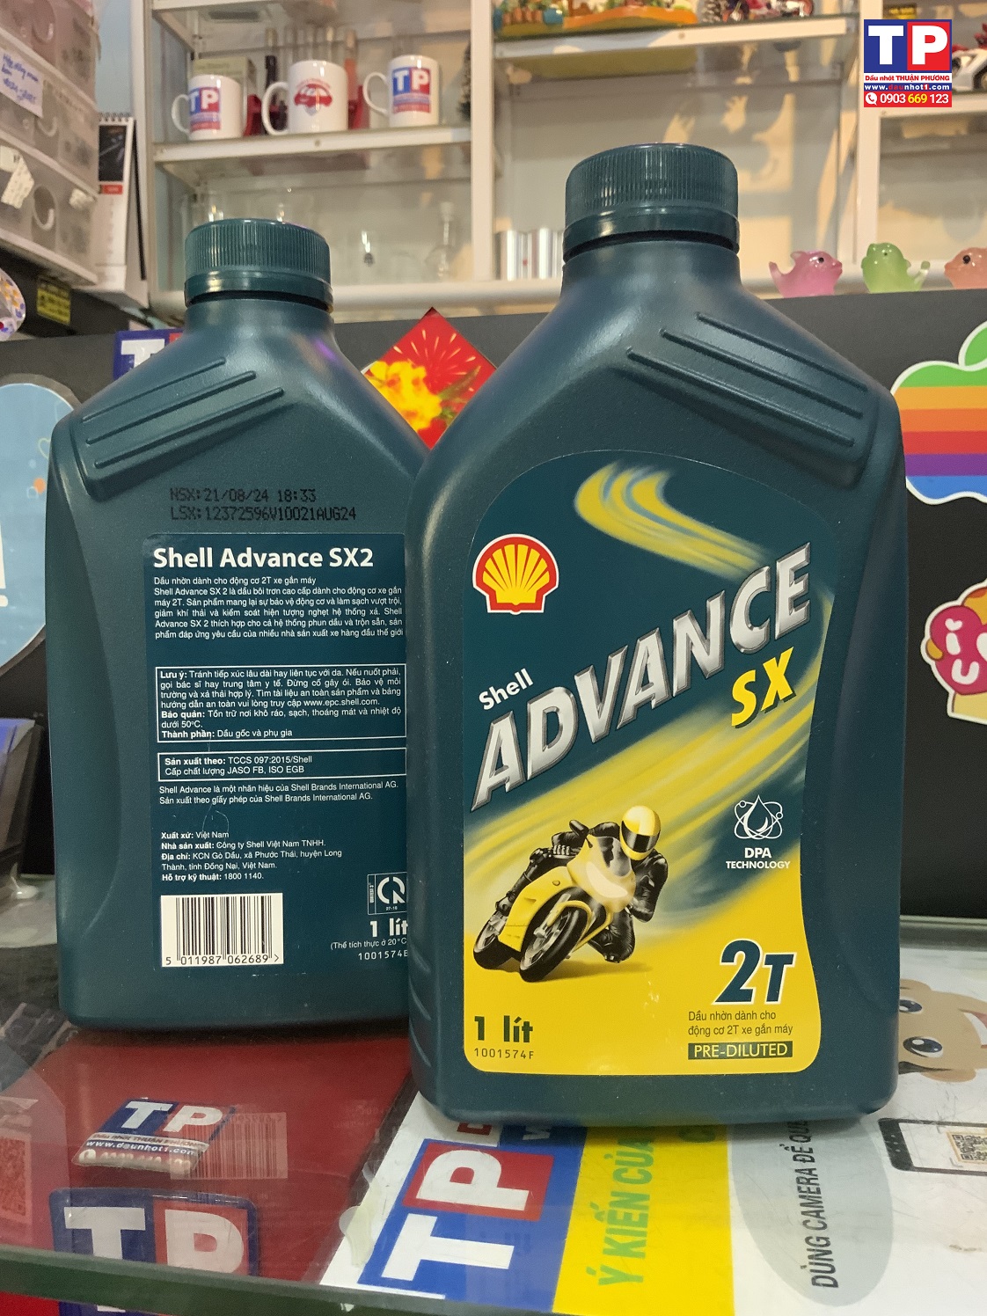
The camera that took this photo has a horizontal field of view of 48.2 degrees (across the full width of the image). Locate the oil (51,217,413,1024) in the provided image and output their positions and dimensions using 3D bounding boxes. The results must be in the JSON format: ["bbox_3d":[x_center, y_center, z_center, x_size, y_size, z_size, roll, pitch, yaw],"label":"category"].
[{"bbox_3d":[-0.066,-0.009,0.315,0.112,0.216,0.065,0,6,-3],"label":"oil"}]

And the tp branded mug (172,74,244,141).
[{"bbox_3d":[-0.450,-0.849,1.726,0.115,0.096,0.080,2,6,19],"label":"tp branded mug"}]

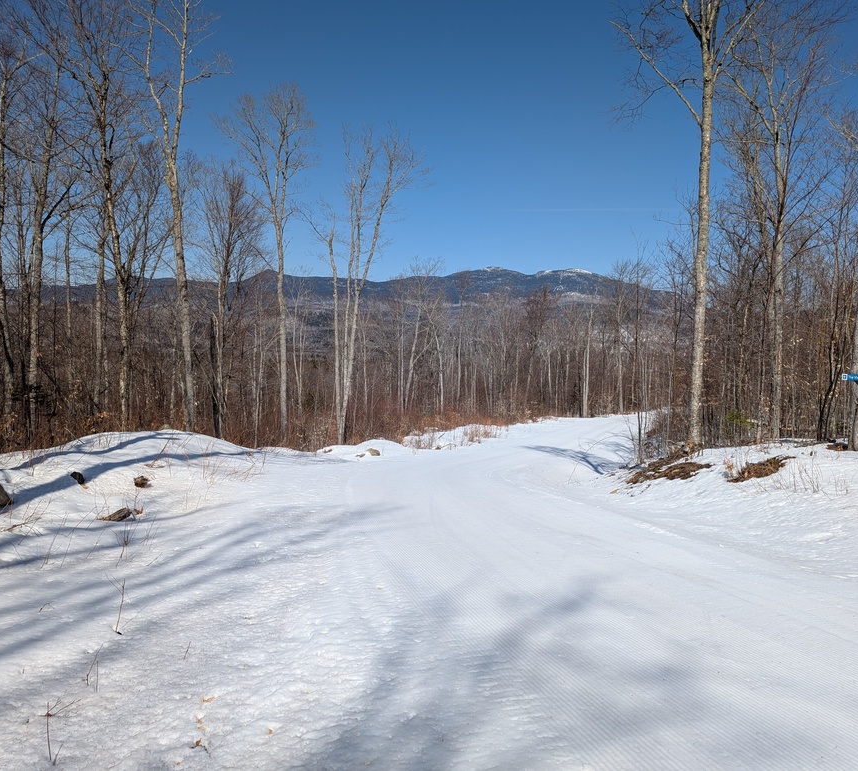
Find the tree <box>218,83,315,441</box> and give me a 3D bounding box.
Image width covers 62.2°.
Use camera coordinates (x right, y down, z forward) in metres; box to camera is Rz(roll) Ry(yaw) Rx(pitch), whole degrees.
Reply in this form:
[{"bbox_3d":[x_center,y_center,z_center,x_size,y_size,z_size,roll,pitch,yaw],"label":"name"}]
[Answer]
[{"bbox_3d":[-5.714,-4.325,25.000,3.450,12.660,3.200,0,2,0],"label":"tree"}]

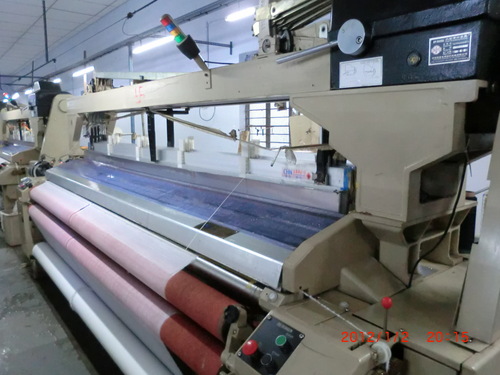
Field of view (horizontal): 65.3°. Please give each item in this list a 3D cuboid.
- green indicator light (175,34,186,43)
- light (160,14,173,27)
[{"bbox_3d":[-0.272,-0.578,1.510,0.036,0.036,0.028,11,-30,49],"label":"green indicator light"},{"bbox_3d":[-0.314,-0.624,1.465,0.036,0.036,0.029,11,-30,49],"label":"light"}]

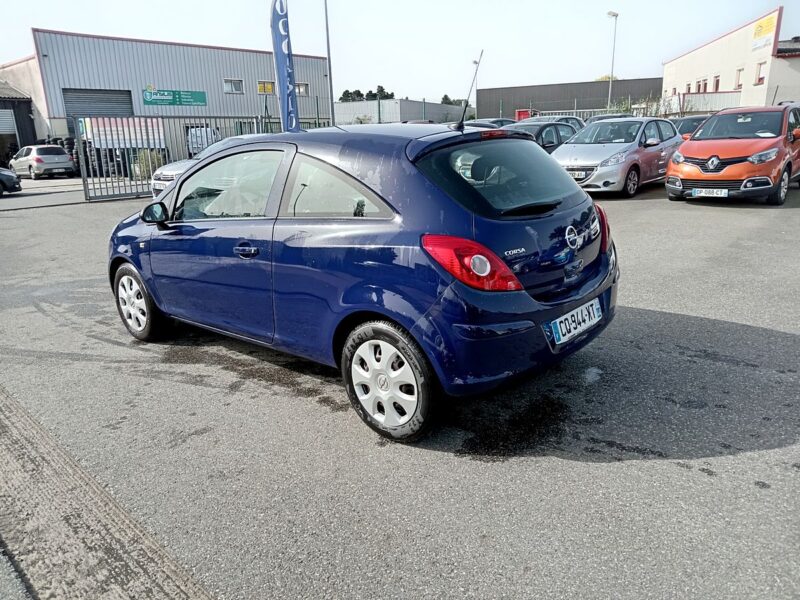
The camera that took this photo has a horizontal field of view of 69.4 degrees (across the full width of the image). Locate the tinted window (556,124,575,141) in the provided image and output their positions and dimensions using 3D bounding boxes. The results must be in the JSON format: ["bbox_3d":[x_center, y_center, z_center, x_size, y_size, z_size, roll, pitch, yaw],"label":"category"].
[{"bbox_3d":[4.020,-3.980,13.850,0.820,0.420,0.120,-18,22,-41],"label":"tinted window"}]

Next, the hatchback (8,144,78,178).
[{"bbox_3d":[-16.441,-6.315,26.415,4.250,1.490,1.810,11,21,39],"label":"hatchback"}]

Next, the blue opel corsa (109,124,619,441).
[{"bbox_3d":[-0.603,-0.421,4.047,3.990,1.480,1.750,11,21,39],"label":"blue opel corsa"}]

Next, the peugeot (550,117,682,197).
[{"bbox_3d":[4.518,-2.999,11.937,1.760,1.460,3.960,12,22,41],"label":"peugeot"}]

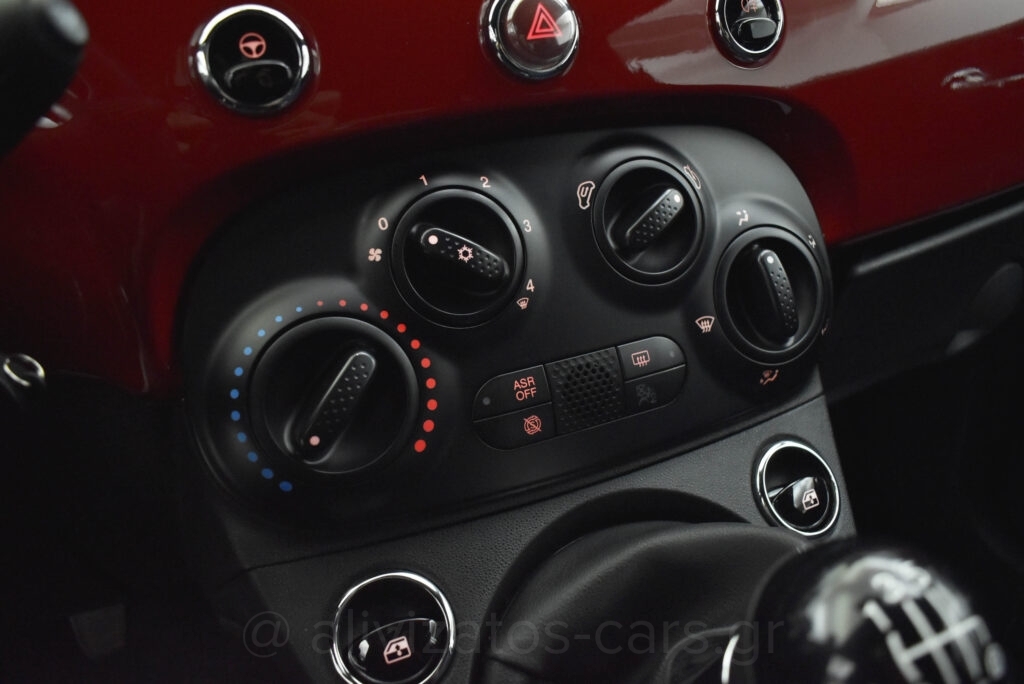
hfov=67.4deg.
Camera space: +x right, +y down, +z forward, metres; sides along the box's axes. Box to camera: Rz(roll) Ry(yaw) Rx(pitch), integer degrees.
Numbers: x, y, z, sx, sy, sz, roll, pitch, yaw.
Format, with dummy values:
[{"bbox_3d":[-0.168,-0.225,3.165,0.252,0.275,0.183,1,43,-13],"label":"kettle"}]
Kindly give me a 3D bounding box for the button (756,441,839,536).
[{"bbox_3d":[0.119,0.061,0.319,0.039,0.039,0.007,-13,-13,-20],"label":"button"}]

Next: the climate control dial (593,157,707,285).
[{"bbox_3d":[0.053,-0.045,0.283,0.048,0.048,0.016,-13,3,-20],"label":"climate control dial"}]

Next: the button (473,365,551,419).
[{"bbox_3d":[-0.001,0.018,0.271,0.029,0.014,0.006,-13,7,-20],"label":"button"}]

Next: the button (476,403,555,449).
[{"bbox_3d":[0.001,0.031,0.272,0.029,0.012,0.006,-13,7,-20],"label":"button"}]

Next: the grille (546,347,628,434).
[{"bbox_3d":[0.027,0.018,0.282,0.029,0.026,0.006,-13,7,-20],"label":"grille"}]

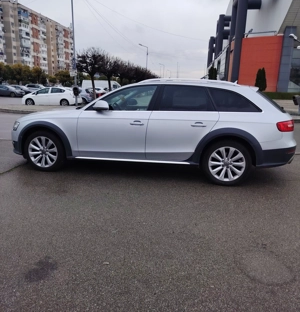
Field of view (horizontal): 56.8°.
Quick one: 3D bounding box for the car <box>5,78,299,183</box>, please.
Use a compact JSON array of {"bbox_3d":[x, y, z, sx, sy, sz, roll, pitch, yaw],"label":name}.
[{"bbox_3d":[-0.048,-0.573,4.900,4.720,1.495,1.870,4,13,10],"label":"car"}]

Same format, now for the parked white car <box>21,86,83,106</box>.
[{"bbox_3d":[-7.649,-4.602,21.665,4.460,1.490,1.760,2,13,5],"label":"parked white car"}]

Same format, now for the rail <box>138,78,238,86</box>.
[{"bbox_3d":[0.573,-1.086,4.080,1.490,0.100,0.060,4,13,10],"label":"rail"}]

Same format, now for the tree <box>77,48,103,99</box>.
[{"bbox_3d":[-5.060,-6.734,23.818,2.377,4.740,2.377,1,13,0],"label":"tree"}]

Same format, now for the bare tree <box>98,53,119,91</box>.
[{"bbox_3d":[-4.069,-7.794,27.982,2.243,4.952,2.243,1,13,0],"label":"bare tree"}]

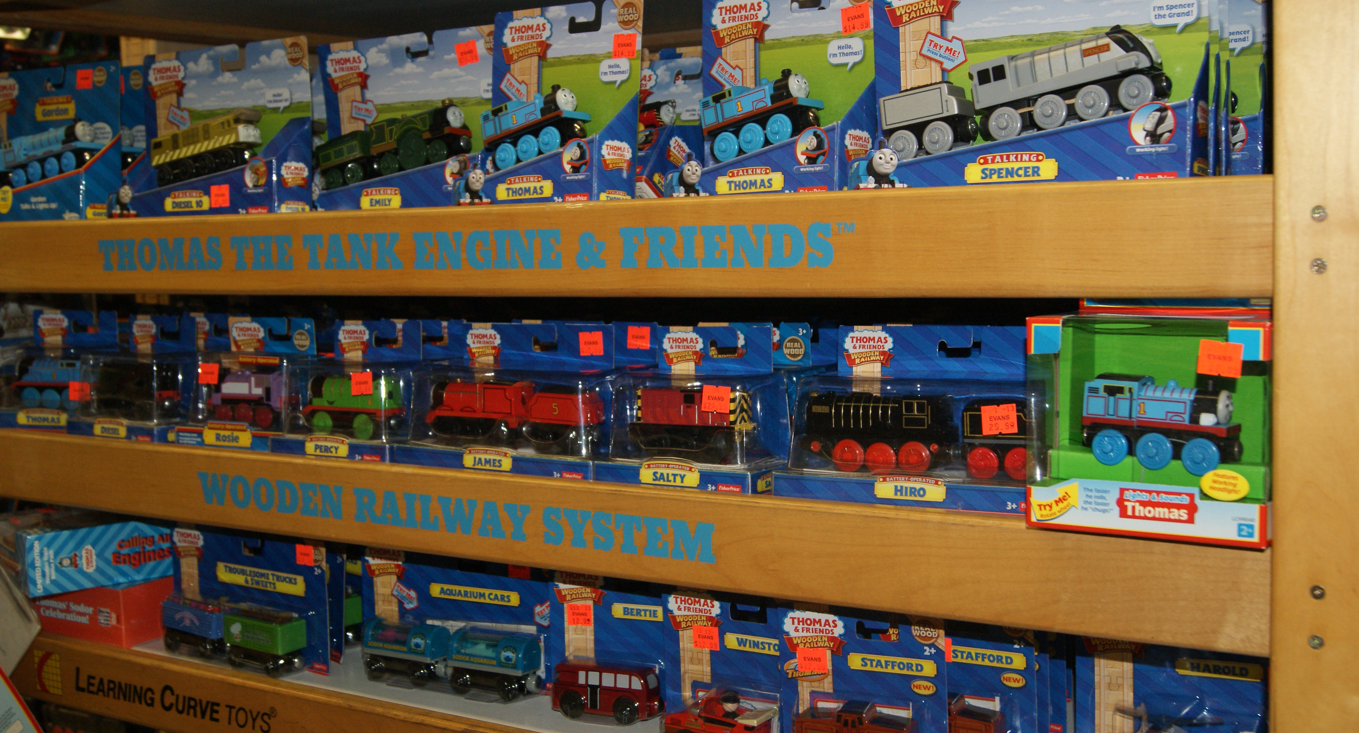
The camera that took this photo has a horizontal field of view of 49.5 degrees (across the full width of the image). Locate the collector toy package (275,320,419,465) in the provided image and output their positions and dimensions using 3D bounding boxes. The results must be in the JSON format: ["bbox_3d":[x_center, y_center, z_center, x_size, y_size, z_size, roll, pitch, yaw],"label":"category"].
[{"bbox_3d":[-0.255,0.017,1.139,0.119,0.101,0.057,2,8,30],"label":"collector toy package"}]

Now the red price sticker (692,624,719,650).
[{"bbox_3d":[0.018,0.185,1.003,0.020,0.016,0.001,0,7,30],"label":"red price sticker"}]

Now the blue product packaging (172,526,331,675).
[{"bbox_3d":[-0.346,0.180,1.136,0.174,0.102,0.035,2,6,34],"label":"blue product packaging"}]

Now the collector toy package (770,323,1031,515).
[{"bbox_3d":[0.139,0.027,0.823,0.170,0.093,0.055,2,9,32],"label":"collector toy package"}]

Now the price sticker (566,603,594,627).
[{"bbox_3d":[-0.073,0.183,1.088,0.020,0.016,0.001,-1,5,22],"label":"price sticker"}]

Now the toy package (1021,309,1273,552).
[{"bbox_3d":[0.245,0.026,0.749,0.114,0.106,0.077,2,9,32],"label":"toy package"}]

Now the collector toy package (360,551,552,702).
[{"bbox_3d":[-0.168,0.182,1.057,0.173,0.102,0.036,1,7,27],"label":"collector toy package"}]

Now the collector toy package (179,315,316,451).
[{"bbox_3d":[-0.329,0.011,1.121,0.113,0.091,0.053,2,9,32],"label":"collector toy package"}]

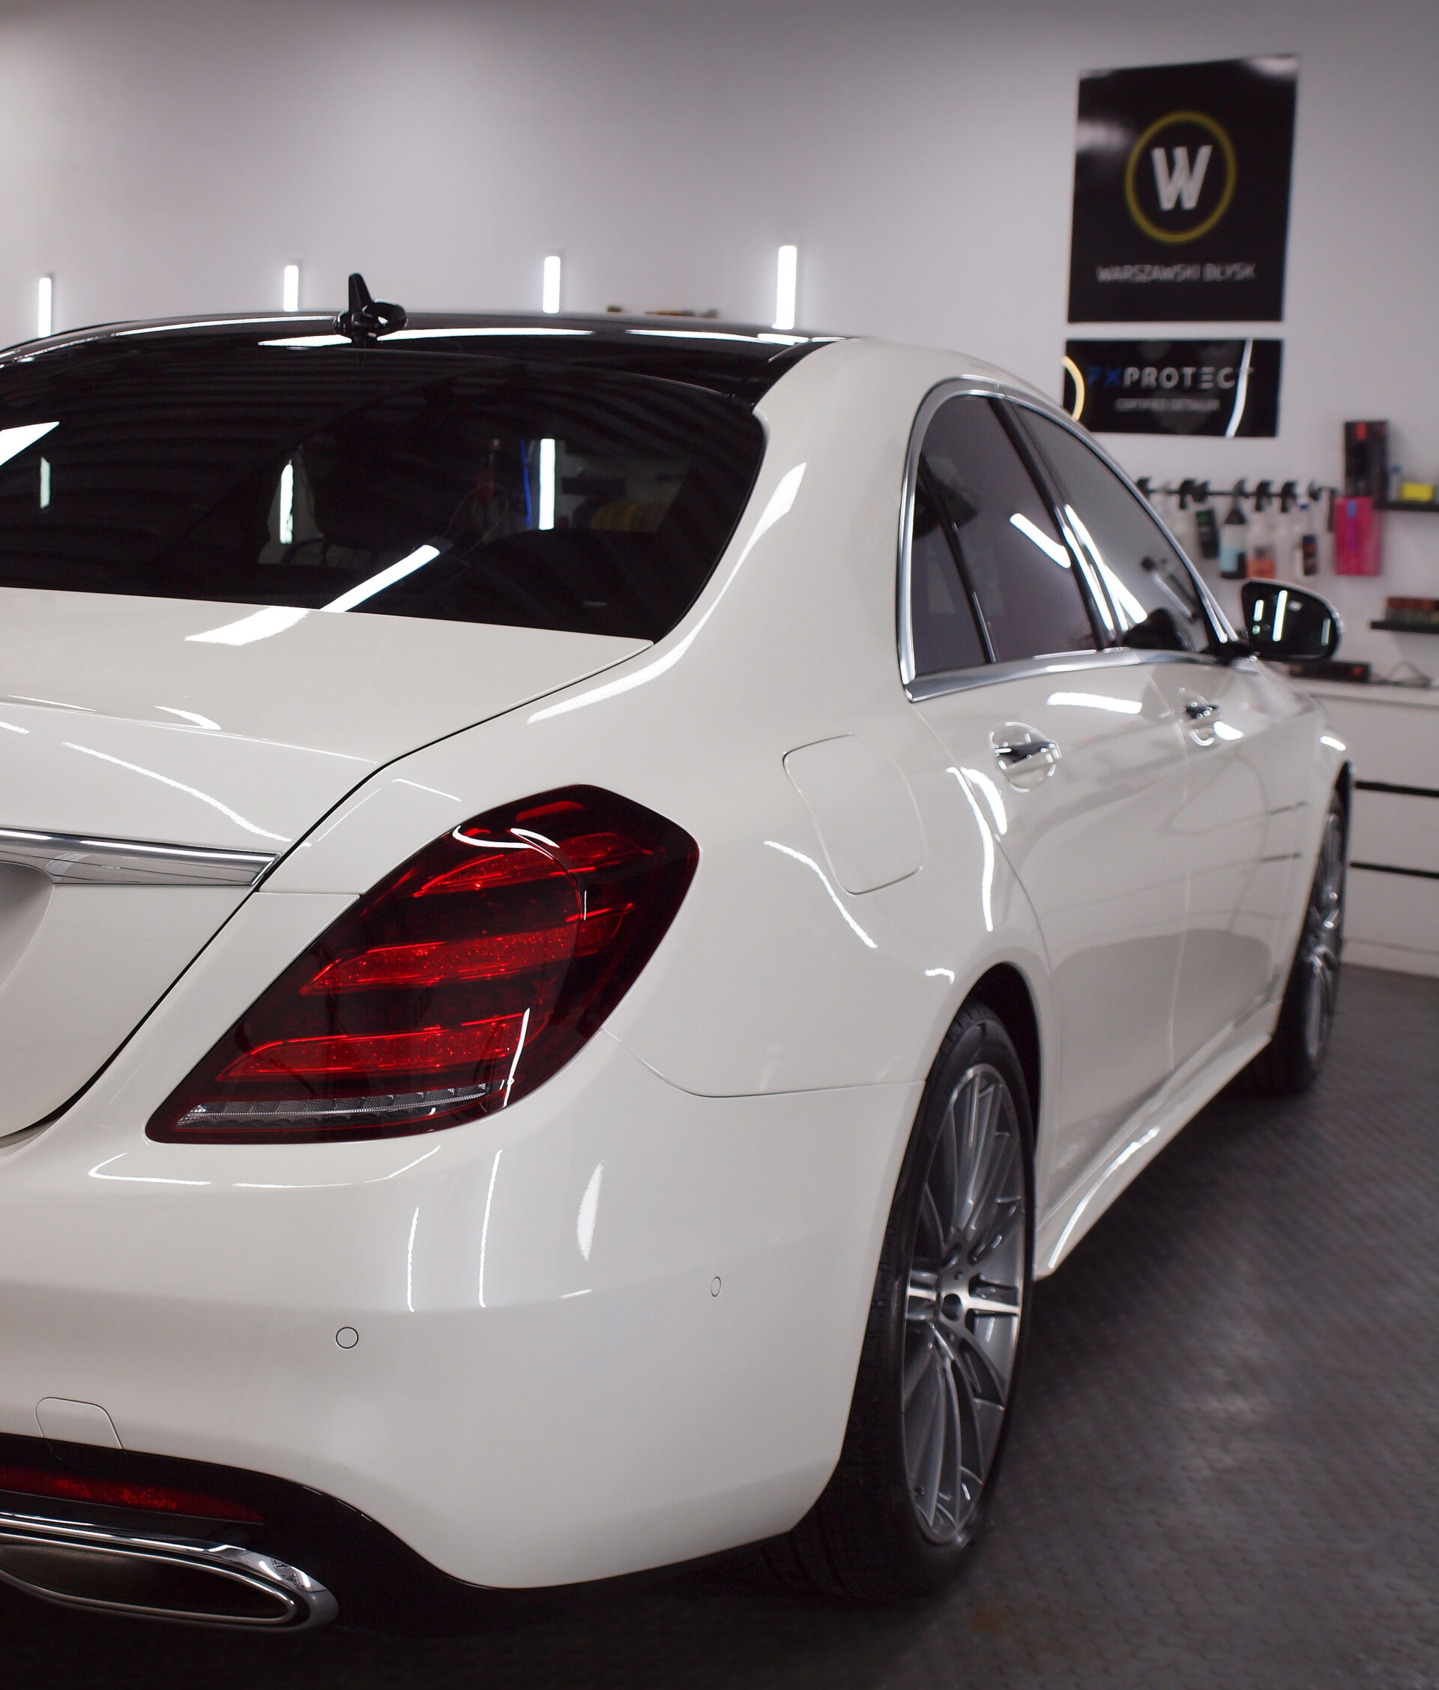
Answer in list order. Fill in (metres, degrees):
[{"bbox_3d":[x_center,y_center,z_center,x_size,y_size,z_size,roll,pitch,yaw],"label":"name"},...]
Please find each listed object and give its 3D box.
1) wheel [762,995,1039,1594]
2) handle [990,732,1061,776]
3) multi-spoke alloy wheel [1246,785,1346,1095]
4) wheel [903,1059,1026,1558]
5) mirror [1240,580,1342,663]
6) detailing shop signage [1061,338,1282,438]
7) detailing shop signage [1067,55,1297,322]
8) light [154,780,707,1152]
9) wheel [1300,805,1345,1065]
[{"bbox_3d":[0.168,0.511,3.087,0.270,0.700,0.700,5,8,20],"label":"wheel"},{"bbox_3d":[0.357,-0.104,3.071,0.045,0.045,0.205,5,8,20],"label":"handle"},{"bbox_3d":[1.232,0.197,5.907,0.245,0.700,0.700,5,8,20],"label":"multi-spoke alloy wheel"},{"bbox_3d":[0.192,0.513,3.078,0.220,0.550,0.550,5,8,20],"label":"wheel"},{"bbox_3d":[1.088,-0.423,5.053,0.220,0.160,0.130,5,8,20],"label":"mirror"},{"bbox_3d":[1.434,-1.461,8.493,0.786,0.301,0.020,8,9,39],"label":"detailing shop signage"},{"bbox_3d":[1.454,-2.060,8.419,0.778,0.800,0.020,8,9,39],"label":"detailing shop signage"},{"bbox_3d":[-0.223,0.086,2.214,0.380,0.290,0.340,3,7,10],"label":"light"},{"bbox_3d":[1.251,0.199,5.900,0.200,0.550,0.550,5,8,20],"label":"wheel"}]

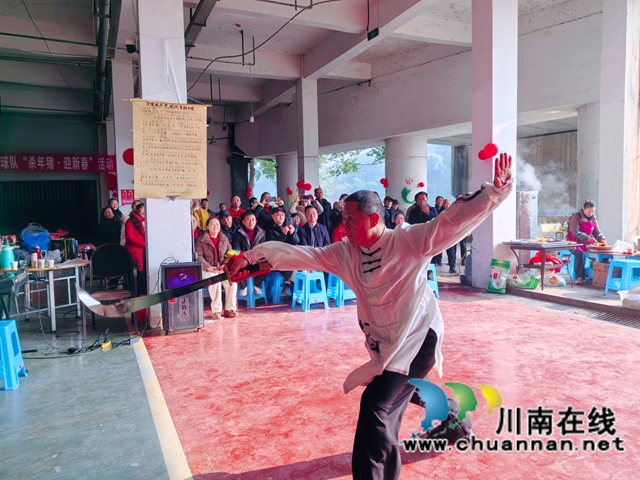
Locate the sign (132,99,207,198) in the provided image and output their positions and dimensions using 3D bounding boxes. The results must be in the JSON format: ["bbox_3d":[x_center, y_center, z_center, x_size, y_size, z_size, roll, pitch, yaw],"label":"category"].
[{"bbox_3d":[-1.658,-0.985,5.509,0.780,1.055,0.030,-3,4,-26],"label":"sign"}]

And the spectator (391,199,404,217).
[{"bbox_3d":[1.646,-0.110,10.600,0.470,1.580,0.330,-1,3,6],"label":"spectator"}]

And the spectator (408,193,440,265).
[{"bbox_3d":[1.821,-0.023,8.700,0.550,1.620,0.400,0,3,12],"label":"spectator"}]

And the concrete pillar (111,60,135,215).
[{"bbox_3d":[-5.130,-2.004,13.000,0.500,5.300,0.500,-2,4,-24],"label":"concrete pillar"}]

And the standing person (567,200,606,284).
[{"bbox_3d":[4.271,0.039,8.000,0.500,1.340,0.420,-3,4,-30],"label":"standing person"}]

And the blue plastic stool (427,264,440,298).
[{"bbox_3d":[1.504,0.588,7.220,0.350,0.465,0.340,-3,4,-24],"label":"blue plastic stool"}]

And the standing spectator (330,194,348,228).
[{"bbox_3d":[0.384,-0.047,8.914,0.510,1.570,0.380,-1,3,0],"label":"standing spectator"}]

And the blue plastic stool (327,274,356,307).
[{"bbox_3d":[0.344,0.663,7.000,0.350,0.495,0.350,-3,4,-30],"label":"blue plastic stool"}]

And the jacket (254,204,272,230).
[{"bbox_3d":[-0.939,-0.290,8.597,0.560,0.700,0.400,-2,3,-8],"label":"jacket"}]

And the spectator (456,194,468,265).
[{"bbox_3d":[3.125,-0.226,10.909,0.480,1.590,0.330,0,4,15],"label":"spectator"}]

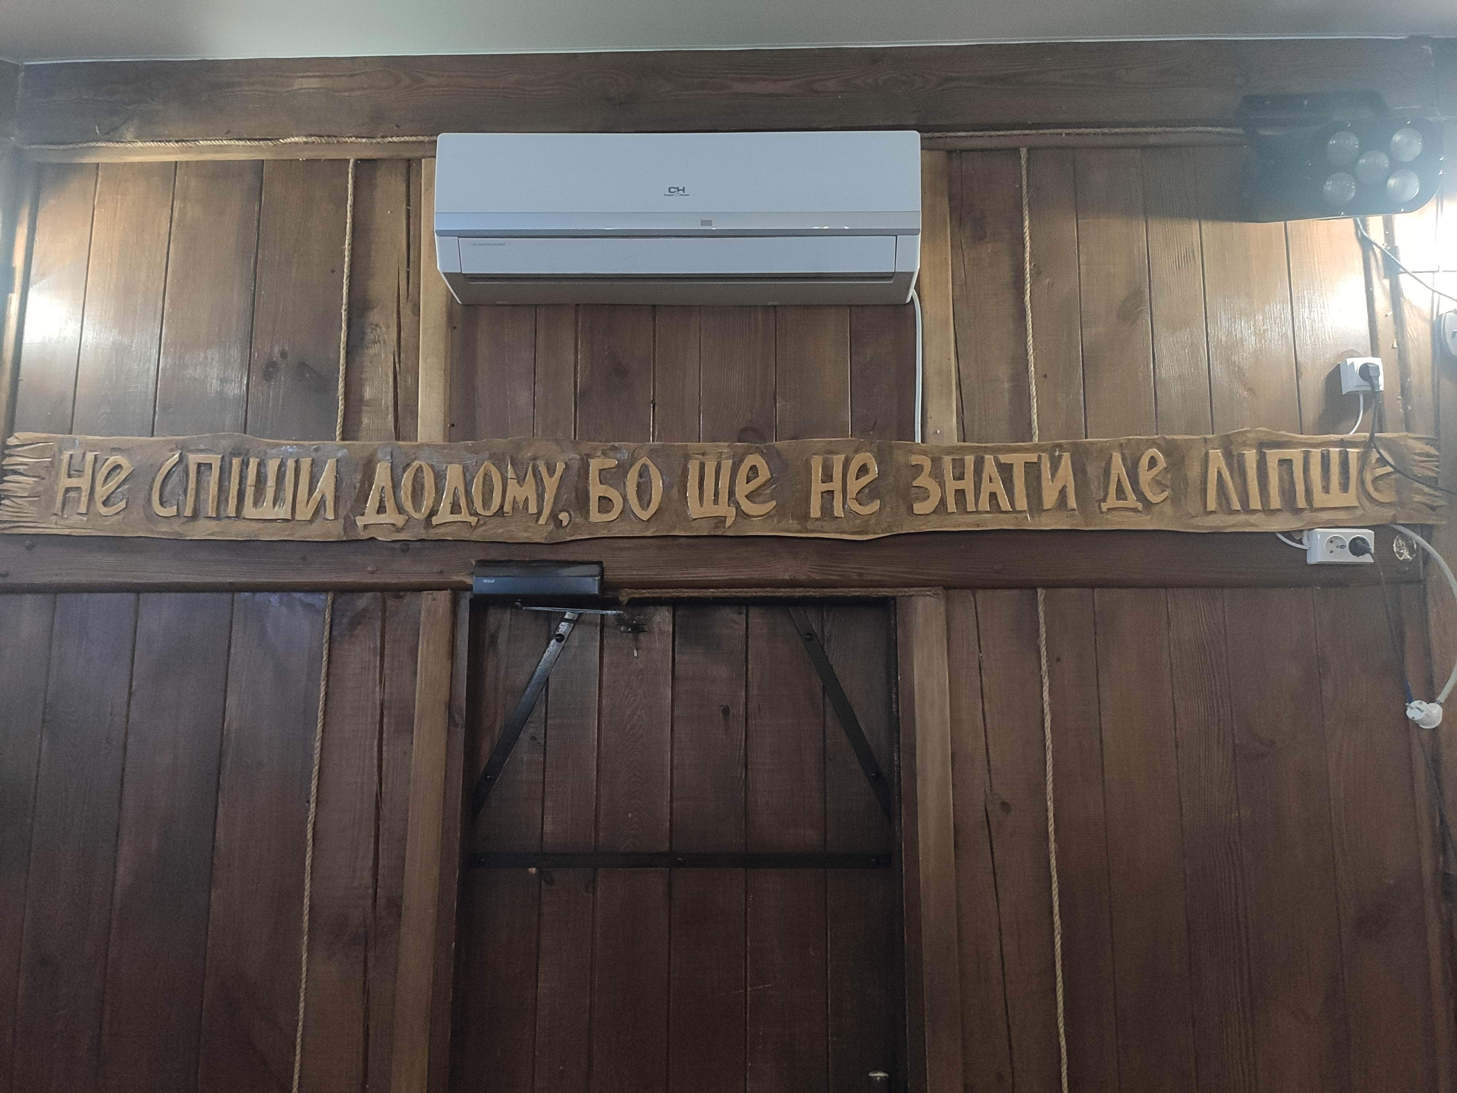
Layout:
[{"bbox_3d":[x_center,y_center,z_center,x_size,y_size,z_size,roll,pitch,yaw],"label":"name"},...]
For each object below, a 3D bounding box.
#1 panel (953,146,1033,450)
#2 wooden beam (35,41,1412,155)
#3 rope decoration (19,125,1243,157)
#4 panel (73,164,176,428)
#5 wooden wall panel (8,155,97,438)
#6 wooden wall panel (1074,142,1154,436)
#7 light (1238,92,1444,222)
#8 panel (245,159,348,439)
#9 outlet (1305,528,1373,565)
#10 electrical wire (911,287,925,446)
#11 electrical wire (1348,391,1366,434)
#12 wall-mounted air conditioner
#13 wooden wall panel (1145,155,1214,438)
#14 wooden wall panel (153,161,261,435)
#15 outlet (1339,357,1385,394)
[{"bbox_3d":[0.518,-0.485,2.171,0.145,0.632,0.028,0,-9,1],"label":"panel"},{"bbox_3d":[-0.030,-0.886,2.191,2.804,0.174,0.090,0,-9,2],"label":"wooden beam"},{"bbox_3d":[-0.223,-0.850,2.272,2.546,0.018,0.020,0,-9,2],"label":"rope decoration"},{"bbox_3d":[-1.278,-0.529,2.329,0.172,0.609,0.020,0,-9,2],"label":"panel"},{"bbox_3d":[-1.357,-0.489,2.220,0.120,0.606,0.028,0,-9,1],"label":"wooden wall panel"},{"bbox_3d":[0.762,-0.489,2.165,0.138,0.628,0.028,0,-9,1],"label":"wooden wall panel"},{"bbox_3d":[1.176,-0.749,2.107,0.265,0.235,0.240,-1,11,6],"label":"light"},{"bbox_3d":[-0.903,-0.526,2.316,0.193,0.616,0.020,0,-9,2],"label":"panel"},{"bbox_3d":[1.167,0.003,2.086,0.104,0.062,0.042,0,-9,2],"label":"outlet"},{"bbox_3d":[0.381,-0.363,2.196,0.018,0.320,0.025,0,-9,2],"label":"electrical wire"},{"bbox_3d":[1.246,-0.262,2.170,0.034,0.086,0.020,0,-9,2],"label":"electrical wire"},{"bbox_3d":[-0.090,-0.618,2.066,0.871,0.260,0.200,0,-9,1],"label":"wall-mounted air conditioner"},{"bbox_3d":[0.883,-0.492,2.162,0.105,0.625,0.028,0,-9,1],"label":"wooden wall panel"},{"bbox_3d":[-1.095,-0.528,2.323,0.192,0.611,0.020,0,-9,2],"label":"wooden wall panel"},{"bbox_3d":[1.212,-0.324,2.096,0.065,0.065,0.036,0,-9,1],"label":"outlet"}]

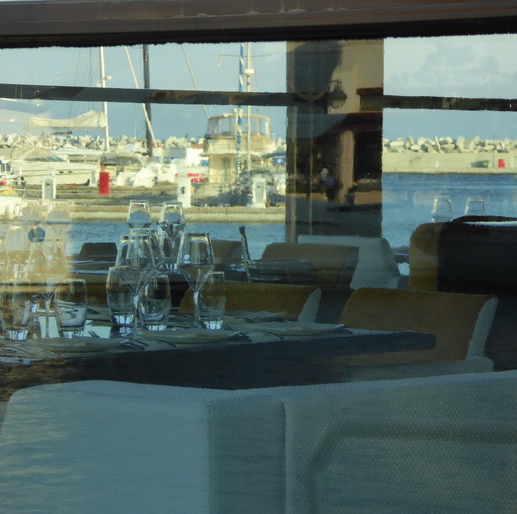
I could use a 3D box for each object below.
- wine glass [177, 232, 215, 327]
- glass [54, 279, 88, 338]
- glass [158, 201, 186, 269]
[{"bbox_3d":[-0.149,0.055,7.195,0.088,0.228,0.088,0,2,0],"label":"wine glass"},{"bbox_3d":[-0.425,0.119,6.803,0.076,0.131,0.076,0,2,0],"label":"glass"},{"bbox_3d":[-0.300,-0.077,10.445,0.088,0.228,0.088,0,2,0],"label":"glass"}]

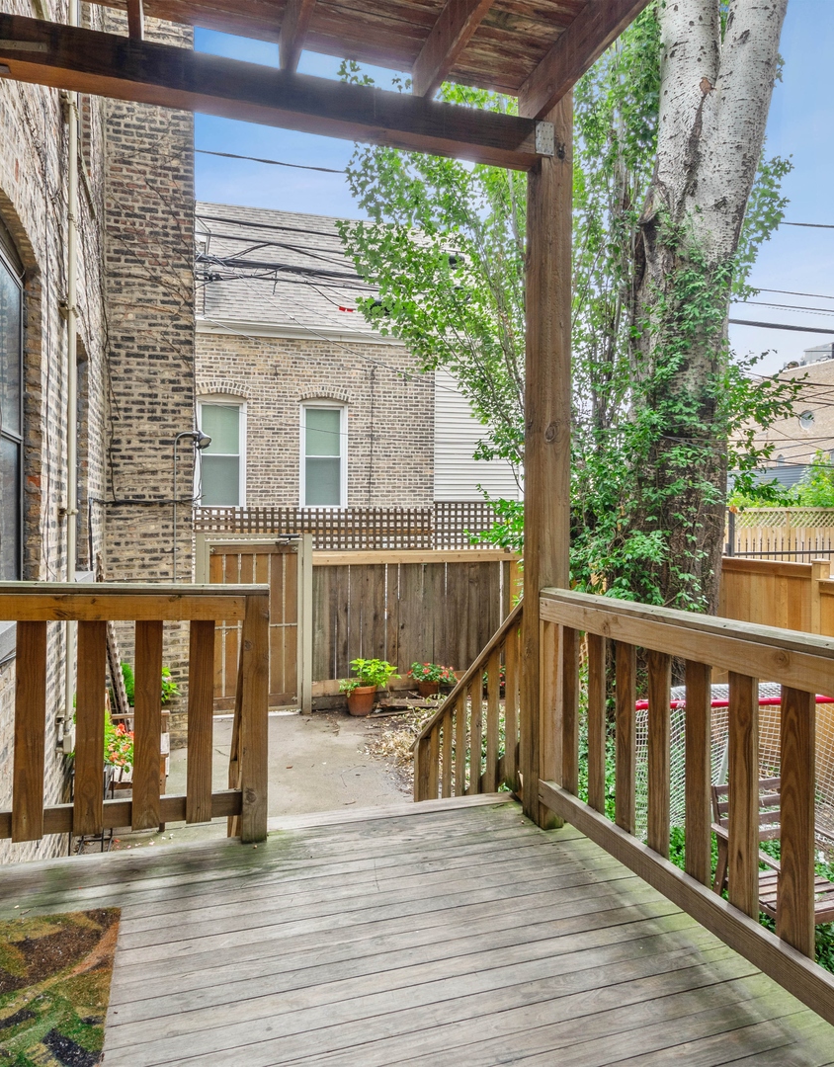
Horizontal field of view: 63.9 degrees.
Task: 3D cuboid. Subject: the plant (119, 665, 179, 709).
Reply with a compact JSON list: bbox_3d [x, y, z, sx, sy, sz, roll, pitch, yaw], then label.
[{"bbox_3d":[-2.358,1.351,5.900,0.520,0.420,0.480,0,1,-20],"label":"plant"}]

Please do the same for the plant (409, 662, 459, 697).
[{"bbox_3d":[0.210,1.749,8.000,0.600,0.440,0.520,0,1,-20],"label":"plant"}]

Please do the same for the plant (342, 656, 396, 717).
[{"bbox_3d":[-0.556,1.740,7.600,0.600,0.680,0.540,0,1,-20],"label":"plant"}]

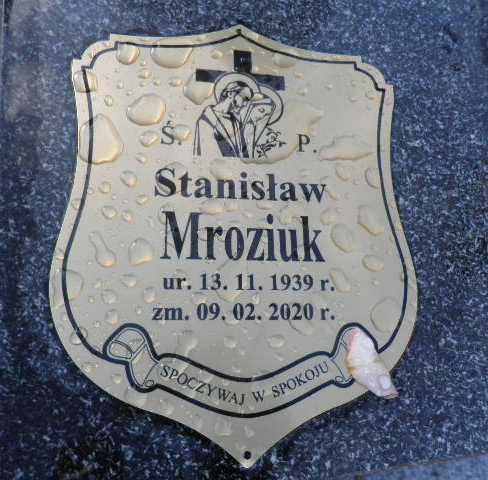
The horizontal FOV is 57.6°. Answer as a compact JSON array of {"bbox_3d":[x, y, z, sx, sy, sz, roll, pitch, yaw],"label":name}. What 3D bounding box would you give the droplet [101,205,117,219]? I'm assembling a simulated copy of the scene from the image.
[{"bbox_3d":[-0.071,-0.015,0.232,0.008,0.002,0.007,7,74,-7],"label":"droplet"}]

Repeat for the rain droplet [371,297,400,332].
[{"bbox_3d":[0.066,0.034,0.203,0.015,0.003,0.016,2,73,-8],"label":"rain droplet"}]

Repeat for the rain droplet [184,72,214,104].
[{"bbox_3d":[-0.022,-0.077,0.224,0.015,0.003,0.019,2,73,-8],"label":"rain droplet"}]

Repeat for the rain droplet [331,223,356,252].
[{"bbox_3d":[0.048,-0.001,0.211,0.013,0.003,0.015,2,73,-8],"label":"rain droplet"}]

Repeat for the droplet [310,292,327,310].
[{"bbox_3d":[0.034,0.028,0.201,0.008,0.002,0.008,2,73,-8],"label":"droplet"}]

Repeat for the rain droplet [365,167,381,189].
[{"bbox_3d":[0.059,-0.029,0.202,0.007,0.002,0.010,1,73,-8],"label":"rain droplet"}]

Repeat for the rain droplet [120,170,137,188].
[{"bbox_3d":[-0.053,-0.028,0.205,0.007,0.002,0.009,2,73,-8],"label":"rain droplet"}]

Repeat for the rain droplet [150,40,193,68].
[{"bbox_3d":[-0.037,-0.097,0.228,0.021,0.003,0.019,2,73,-8],"label":"rain droplet"}]

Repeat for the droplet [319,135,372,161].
[{"bbox_3d":[0.047,-0.043,0.204,0.026,0.003,0.014,1,73,-8],"label":"droplet"}]

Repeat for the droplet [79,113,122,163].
[{"bbox_3d":[-0.062,-0.043,0.188,0.018,0.003,0.023,-28,79,-16],"label":"droplet"}]

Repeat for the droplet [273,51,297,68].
[{"bbox_3d":[0.020,-0.088,0.215,0.010,0.002,0.010,1,73,-8],"label":"droplet"}]

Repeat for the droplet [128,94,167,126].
[{"bbox_3d":[-0.042,-0.058,0.196,0.015,0.003,0.017,26,71,0],"label":"droplet"}]

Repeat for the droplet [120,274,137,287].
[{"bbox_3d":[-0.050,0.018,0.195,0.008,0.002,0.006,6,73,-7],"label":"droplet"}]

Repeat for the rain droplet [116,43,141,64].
[{"bbox_3d":[-0.073,-0.118,0.278,0.014,0.003,0.017,1,73,-8],"label":"rain droplet"}]

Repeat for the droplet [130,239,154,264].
[{"bbox_3d":[-0.045,0.005,0.195,0.011,0.002,0.012,2,73,-8],"label":"droplet"}]

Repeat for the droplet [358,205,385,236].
[{"bbox_3d":[0.056,-0.009,0.195,0.010,0.002,0.015,-19,77,-14],"label":"droplet"}]

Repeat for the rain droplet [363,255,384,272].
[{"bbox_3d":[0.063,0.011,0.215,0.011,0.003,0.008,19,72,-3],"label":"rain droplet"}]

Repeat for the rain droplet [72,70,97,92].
[{"bbox_3d":[-0.070,-0.070,0.196,0.009,0.002,0.011,-12,75,-12],"label":"rain droplet"}]

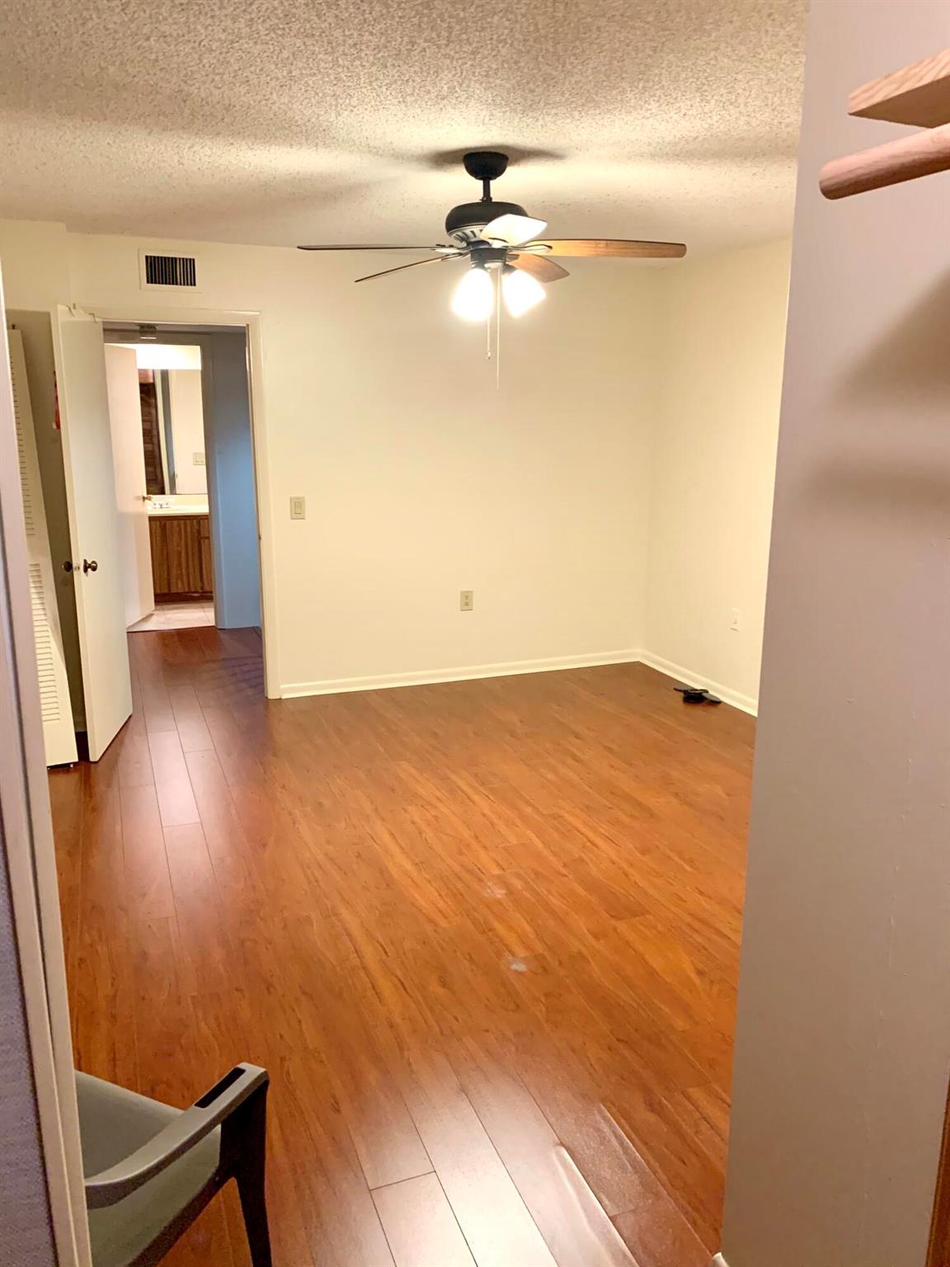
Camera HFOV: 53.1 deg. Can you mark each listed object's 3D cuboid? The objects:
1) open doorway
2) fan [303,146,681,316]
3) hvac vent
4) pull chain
[{"bbox_3d":[-1.541,-0.598,5.125,0.720,2.040,0.120,-5,14,-21],"label":"open doorway"},{"bbox_3d":[0.011,-1.363,3.266,1.320,0.530,1.320,-5,14,-21],"label":"fan"},{"bbox_3d":[-1.531,-1.823,4.786,0.290,0.190,0.030,-5,14,-21],"label":"hvac vent"},{"bbox_3d":[0.084,-1.067,3.355,0.015,0.410,0.015,-5,14,-21],"label":"pull chain"}]

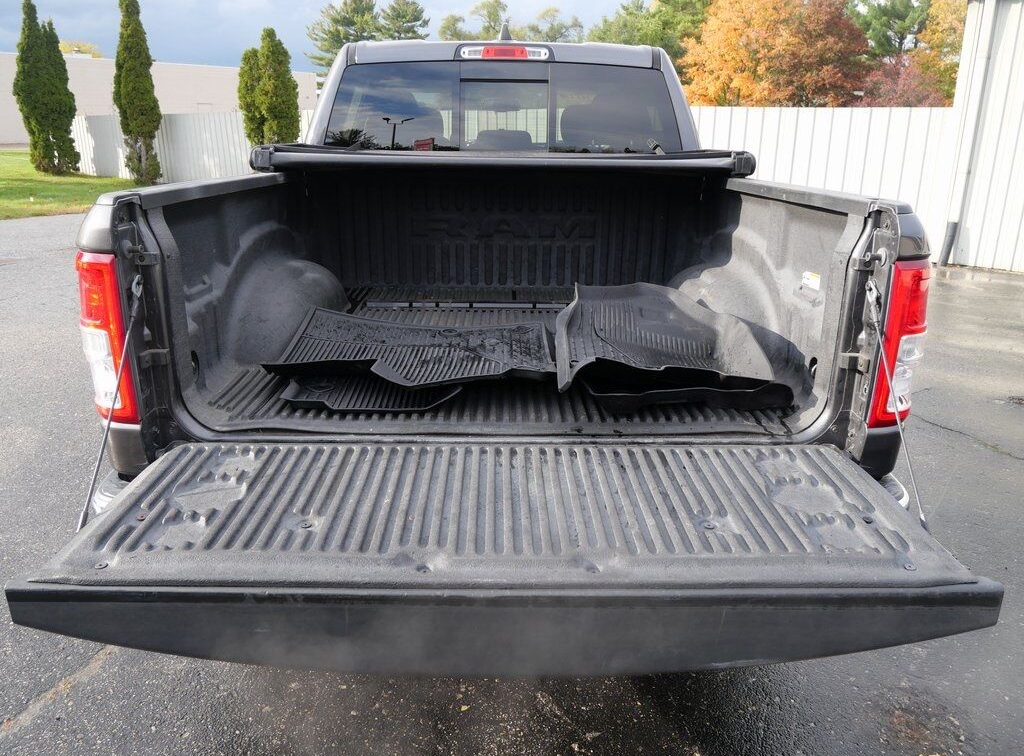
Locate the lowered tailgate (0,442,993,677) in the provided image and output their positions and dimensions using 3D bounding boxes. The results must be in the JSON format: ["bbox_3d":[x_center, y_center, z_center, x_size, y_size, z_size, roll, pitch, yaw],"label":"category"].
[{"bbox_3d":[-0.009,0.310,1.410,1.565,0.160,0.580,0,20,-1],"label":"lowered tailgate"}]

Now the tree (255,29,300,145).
[{"bbox_3d":[-4.676,-5.239,14.376,0.880,3.320,0.880,0,17,-1],"label":"tree"}]

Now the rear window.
[{"bbox_3d":[-0.033,-1.197,3.167,1.620,0.410,0.080,0,6,-1],"label":"rear window"}]

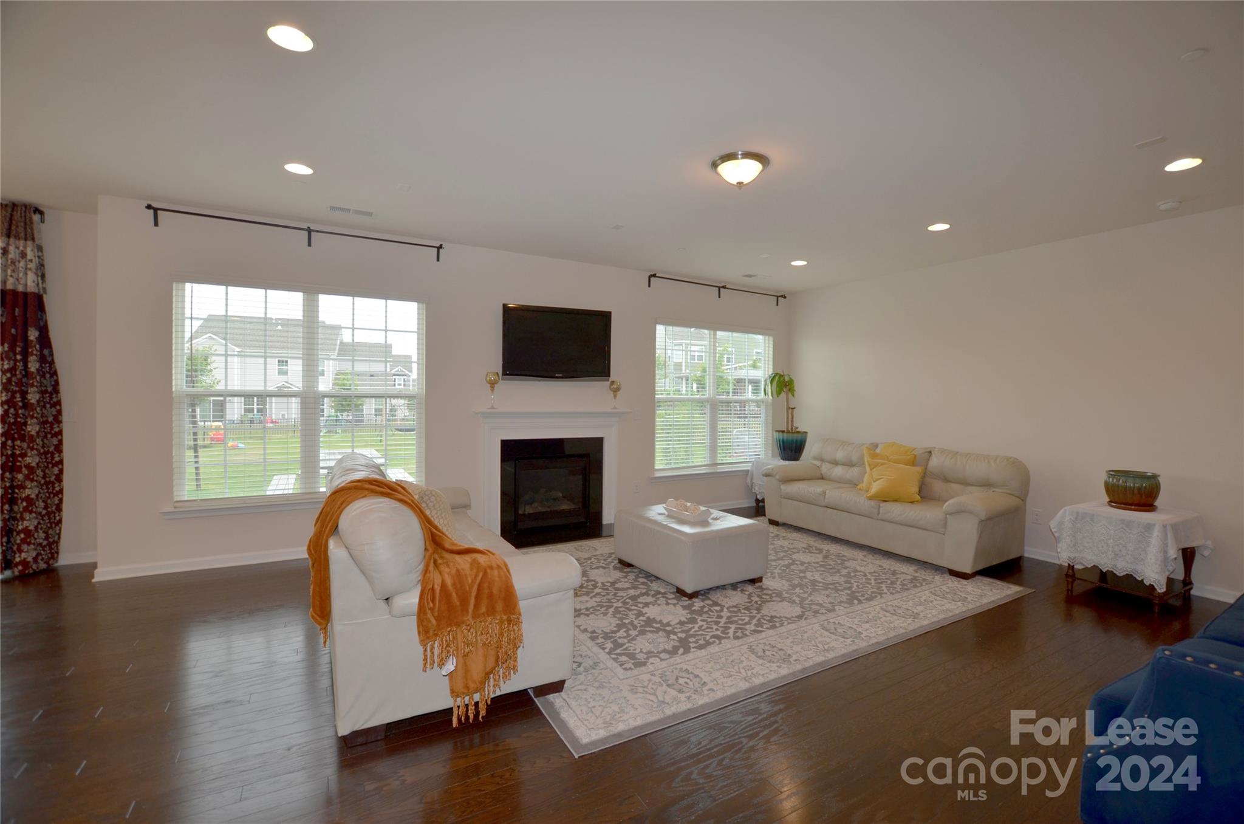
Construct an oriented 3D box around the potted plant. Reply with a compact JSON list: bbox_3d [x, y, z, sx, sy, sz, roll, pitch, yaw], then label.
[{"bbox_3d":[2.107,0.061,6.487,0.450,1.110,0.450,0,1,-30],"label":"potted plant"}]

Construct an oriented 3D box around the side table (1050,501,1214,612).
[{"bbox_3d":[3.498,0.985,3.578,0.720,0.600,0.580,0,1,-30],"label":"side table"}]

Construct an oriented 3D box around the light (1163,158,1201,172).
[{"bbox_3d":[3.199,-1.411,2.948,0.170,0.040,0.170,0,2,-30],"label":"light"}]

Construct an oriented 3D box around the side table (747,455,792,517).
[{"bbox_3d":[2.015,0.911,6.445,0.680,0.600,0.560,0,1,-30],"label":"side table"}]

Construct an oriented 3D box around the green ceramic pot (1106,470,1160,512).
[{"bbox_3d":[3.703,0.570,3.743,0.295,0.235,0.295,0,1,-30],"label":"green ceramic pot"}]

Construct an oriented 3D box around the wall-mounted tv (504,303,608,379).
[{"bbox_3d":[-0.628,-0.678,5.176,1.150,0.730,0.100,0,1,-30],"label":"wall-mounted tv"}]

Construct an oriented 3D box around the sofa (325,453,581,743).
[{"bbox_3d":[-1.153,0.778,3.053,1.010,0.945,2.120,0,2,-30],"label":"sofa"}]

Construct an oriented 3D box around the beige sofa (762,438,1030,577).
[{"bbox_3d":[2.486,0.787,5.029,0.970,0.925,2.140,0,2,-30],"label":"beige sofa"}]

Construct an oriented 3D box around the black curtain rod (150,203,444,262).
[{"bbox_3d":[-2.446,-1.384,4.069,1.950,0.130,0.110,0,2,-30],"label":"black curtain rod"}]

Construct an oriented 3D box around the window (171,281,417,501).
[{"bbox_3d":[-2.501,-0.123,4.190,1.730,1.640,0.100,0,2,-30],"label":"window"}]

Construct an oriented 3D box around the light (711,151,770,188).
[{"bbox_3d":[0.696,-1.401,3.057,0.340,0.150,0.340,1,1,0],"label":"light"}]

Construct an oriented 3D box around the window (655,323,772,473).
[{"bbox_3d":[1.147,-0.130,6.205,1.795,1.670,0.100,0,2,-30],"label":"window"}]

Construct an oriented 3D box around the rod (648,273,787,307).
[{"bbox_3d":[1.182,-1.426,6.055,2.040,0.130,0.110,0,2,-30],"label":"rod"}]

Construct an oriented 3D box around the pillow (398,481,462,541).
[{"bbox_3d":[-0.940,0.594,2.545,0.160,0.420,0.430,-25,5,-9],"label":"pillow"}]

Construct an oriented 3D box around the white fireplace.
[{"bbox_3d":[-0.663,0.584,5.115,1.580,1.210,0.210,0,2,-30],"label":"white fireplace"}]

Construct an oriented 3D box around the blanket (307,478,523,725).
[{"bbox_3d":[-0.827,0.734,2.118,0.830,0.940,0.420,0,1,-30],"label":"blanket"}]

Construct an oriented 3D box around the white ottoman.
[{"bbox_3d":[0.512,1.028,3.990,0.740,0.423,0.990,0,2,-30],"label":"white ottoman"}]

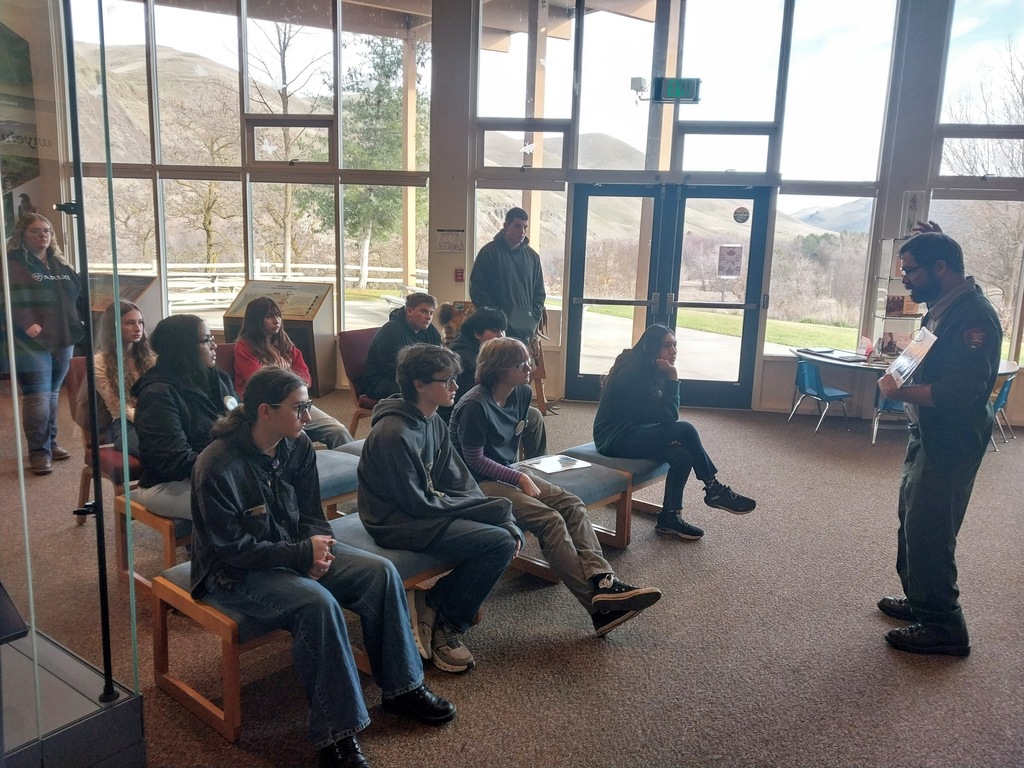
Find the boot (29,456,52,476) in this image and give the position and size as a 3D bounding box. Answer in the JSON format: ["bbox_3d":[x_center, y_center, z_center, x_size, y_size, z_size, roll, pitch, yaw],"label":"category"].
[{"bbox_3d":[-3.177,0.519,5.176,0.110,0.130,0.280,-6,13,-38],"label":"boot"}]

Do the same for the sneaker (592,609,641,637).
[{"bbox_3d":[0.440,0.913,3.130,0.290,0.112,0.105,-42,-15,30],"label":"sneaker"}]

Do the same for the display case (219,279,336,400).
[{"bbox_3d":[-2.379,-0.464,7.906,0.910,1.130,0.650,3,10,5],"label":"display case"}]

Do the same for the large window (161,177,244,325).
[{"bbox_3d":[-3.297,-1.386,8.275,0.902,1.556,0.080,3,10,5],"label":"large window"}]

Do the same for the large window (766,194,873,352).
[{"bbox_3d":[3.058,-1.056,7.686,0.908,1.601,0.080,3,10,5],"label":"large window"}]

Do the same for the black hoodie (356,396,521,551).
[{"bbox_3d":[-0.249,0.374,3.058,0.600,0.560,0.500,7,11,29],"label":"black hoodie"}]

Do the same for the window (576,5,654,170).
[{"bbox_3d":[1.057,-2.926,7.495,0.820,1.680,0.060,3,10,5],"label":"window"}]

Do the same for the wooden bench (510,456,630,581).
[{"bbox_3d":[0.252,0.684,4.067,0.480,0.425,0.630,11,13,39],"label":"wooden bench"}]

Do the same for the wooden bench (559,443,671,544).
[{"bbox_3d":[0.648,0.612,4.529,0.480,0.425,0.600,10,13,39],"label":"wooden bench"}]

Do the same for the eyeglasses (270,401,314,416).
[{"bbox_3d":[-0.712,0.078,2.400,0.145,0.043,0.140,3,10,3],"label":"eyeglasses"}]

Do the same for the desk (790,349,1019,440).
[{"bbox_3d":[3.622,0.143,6.900,2.000,0.670,1.150,3,10,7],"label":"desk"}]

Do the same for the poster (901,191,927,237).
[{"bbox_3d":[3.749,-1.582,7.196,0.190,0.434,0.020,3,10,7],"label":"poster"}]

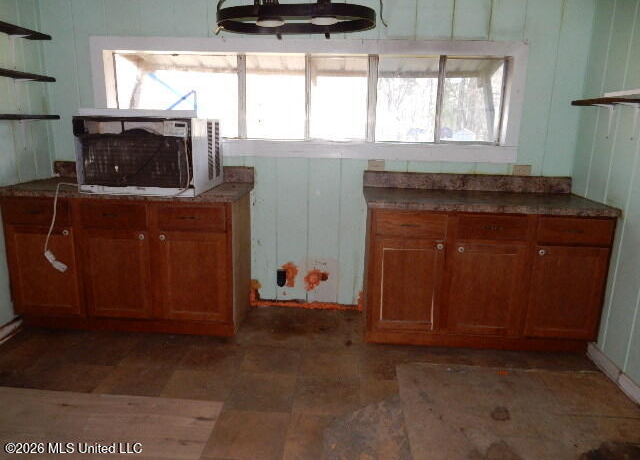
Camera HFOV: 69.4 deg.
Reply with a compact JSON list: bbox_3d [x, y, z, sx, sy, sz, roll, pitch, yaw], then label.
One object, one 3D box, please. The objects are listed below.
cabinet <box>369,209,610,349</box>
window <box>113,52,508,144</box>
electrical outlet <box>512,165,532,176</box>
[{"bbox_3d":[0.999,0.253,3.053,1.377,0.876,0.600,2,13,3],"label":"cabinet"},{"bbox_3d":[-0.103,-0.916,3.235,2.730,0.580,0.090,2,13,3],"label":"window"},{"bbox_3d":[1.389,-0.404,3.177,0.120,0.072,0.012,2,13,3],"label":"electrical outlet"}]

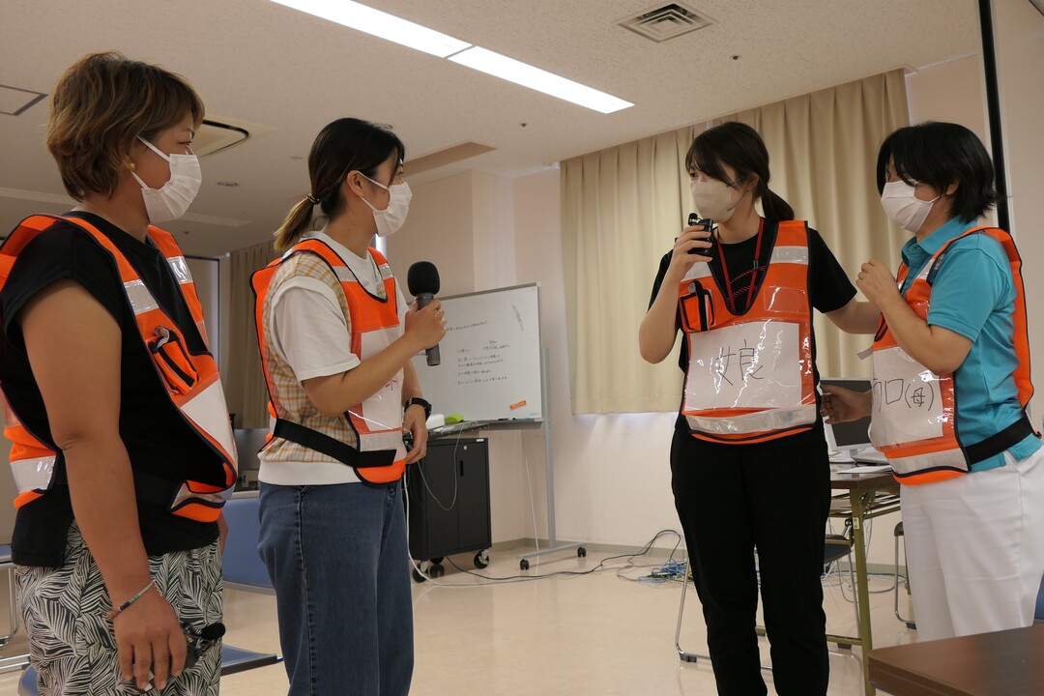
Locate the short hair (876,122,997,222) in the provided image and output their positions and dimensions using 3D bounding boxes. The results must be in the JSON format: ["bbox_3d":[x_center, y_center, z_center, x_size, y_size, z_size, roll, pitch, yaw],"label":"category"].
[{"bbox_3d":[0.943,-0.398,1.840,0.235,0.225,0.190,-3,-5,9],"label":"short hair"}]

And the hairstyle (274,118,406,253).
[{"bbox_3d":[-0.384,-0.347,1.730,0.270,0.270,0.175,-1,-5,-15],"label":"hairstyle"}]

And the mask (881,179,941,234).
[{"bbox_3d":[0.865,-0.313,1.800,0.115,0.118,0.140,-3,-5,7],"label":"mask"}]

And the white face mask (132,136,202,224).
[{"bbox_3d":[-0.593,-0.281,1.370,0.115,0.140,0.145,0,-5,-25],"label":"white face mask"}]

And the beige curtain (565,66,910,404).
[{"bbox_3d":[1.192,-0.521,5.059,2.252,1.808,0.130,-6,-6,37],"label":"beige curtain"}]

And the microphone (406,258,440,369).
[{"bbox_3d":[-0.199,-0.072,1.670,0.064,0.218,0.064,-6,-3,0],"label":"microphone"}]

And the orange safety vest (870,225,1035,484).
[{"bbox_3d":[0.948,0.016,1.780,0.330,0.550,0.390,-2,-5,0],"label":"orange safety vest"}]

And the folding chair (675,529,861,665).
[{"bbox_3d":[0.944,0.793,3.194,0.560,0.780,0.490,-6,-6,37],"label":"folding chair"}]

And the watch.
[{"bbox_3d":[-0.230,0.134,1.800,0.058,0.045,0.055,-3,-5,6],"label":"watch"}]

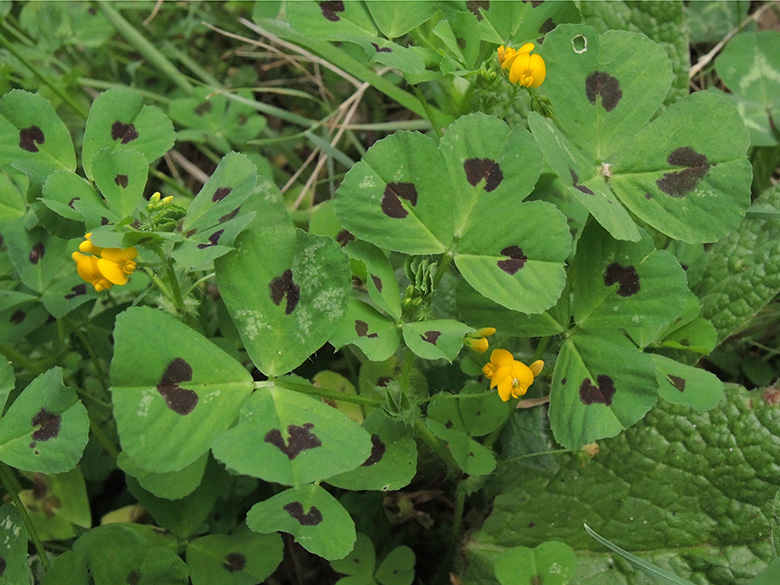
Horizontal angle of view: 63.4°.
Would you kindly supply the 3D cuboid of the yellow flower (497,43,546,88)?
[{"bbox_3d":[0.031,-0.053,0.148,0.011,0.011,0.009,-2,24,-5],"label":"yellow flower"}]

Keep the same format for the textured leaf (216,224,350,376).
[{"bbox_3d":[-0.023,0.002,0.136,0.028,0.007,0.034,7,66,0],"label":"textured leaf"}]

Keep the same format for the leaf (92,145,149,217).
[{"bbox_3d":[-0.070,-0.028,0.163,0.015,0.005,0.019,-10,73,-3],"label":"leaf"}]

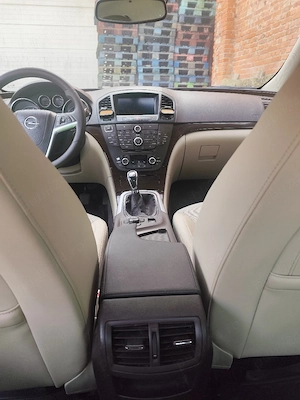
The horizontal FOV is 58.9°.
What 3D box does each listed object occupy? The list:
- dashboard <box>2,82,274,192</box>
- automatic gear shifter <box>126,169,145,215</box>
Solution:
[{"bbox_3d":[-0.066,-0.320,1.305,1.450,0.470,0.500,-1,19,-6],"label":"dashboard"},{"bbox_3d":[-0.053,-0.025,0.985,0.070,0.140,0.090,-1,19,-6],"label":"automatic gear shifter"}]

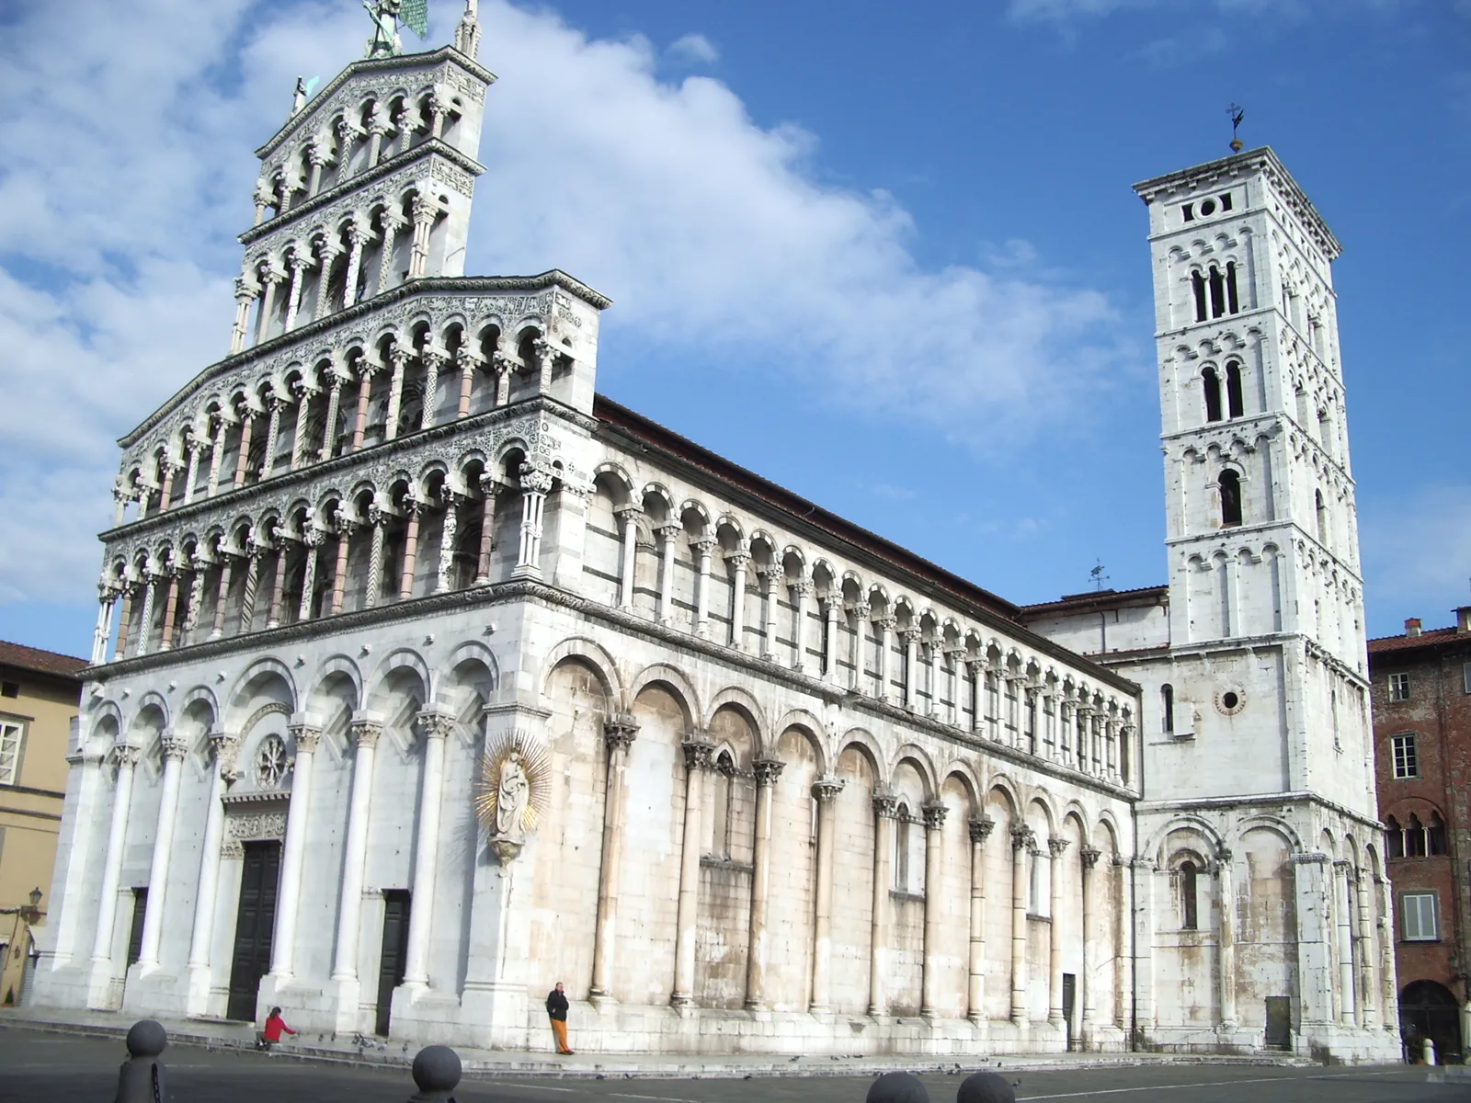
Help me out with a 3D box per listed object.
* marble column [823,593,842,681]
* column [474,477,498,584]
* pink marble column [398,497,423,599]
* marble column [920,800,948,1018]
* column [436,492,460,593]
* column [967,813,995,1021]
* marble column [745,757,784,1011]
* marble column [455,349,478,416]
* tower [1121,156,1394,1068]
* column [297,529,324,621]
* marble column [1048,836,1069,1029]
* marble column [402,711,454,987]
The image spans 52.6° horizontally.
[{"bbox_3d":[3.134,2.756,47.952,0.400,2.800,0.400,-11,-22,37],"label":"marble column"},{"bbox_3d":[-7.209,-0.514,43.068,0.420,3.220,0.430,2,-18,1],"label":"column"},{"bbox_3d":[-9.325,-0.067,42.730,0.520,3.180,0.520,-11,-22,37],"label":"pink marble column"},{"bbox_3d":[7.021,12.649,51.997,0.720,7.598,0.780,-11,-22,36],"label":"marble column"},{"bbox_3d":[-7.763,-0.237,40.211,0.400,2.800,0.400,-11,-22,37],"label":"column"},{"bbox_3d":[8.958,13.596,54.815,0.700,7.500,0.740,-11,-22,37],"label":"column"},{"bbox_3d":[0.869,9.634,43.283,0.680,7.200,0.720,-11,-22,37],"label":"marble column"},{"bbox_3d":[-7.740,-4.700,42.399,0.450,2.275,0.450,-11,-22,36],"label":"marble column"},{"bbox_3d":[26.572,2.430,74.857,7.400,44.000,11.400,-11,-22,36],"label":"tower"},{"bbox_3d":[-13.670,0.779,47.883,0.420,3.150,0.430,-11,-22,36],"label":"column"},{"bbox_3d":[13.255,15.595,59.608,0.720,7.841,0.770,-11,-22,36],"label":"marble column"},{"bbox_3d":[-8.011,7.718,38.087,0.700,7.103,0.680,-11,-22,36],"label":"marble column"}]

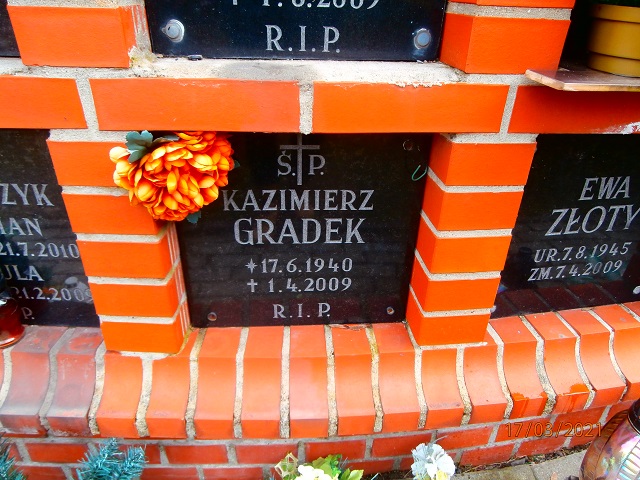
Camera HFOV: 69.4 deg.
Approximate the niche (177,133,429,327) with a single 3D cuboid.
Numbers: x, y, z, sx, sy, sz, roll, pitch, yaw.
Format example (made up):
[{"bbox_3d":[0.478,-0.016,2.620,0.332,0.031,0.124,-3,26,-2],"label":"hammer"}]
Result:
[{"bbox_3d":[-0.035,-0.012,0.775,0.402,0.390,0.025,-1,31,-4],"label":"niche"}]

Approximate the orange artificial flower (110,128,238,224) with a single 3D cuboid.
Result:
[{"bbox_3d":[-0.193,-0.081,0.611,0.158,0.135,0.110,-1,31,-4],"label":"orange artificial flower"}]

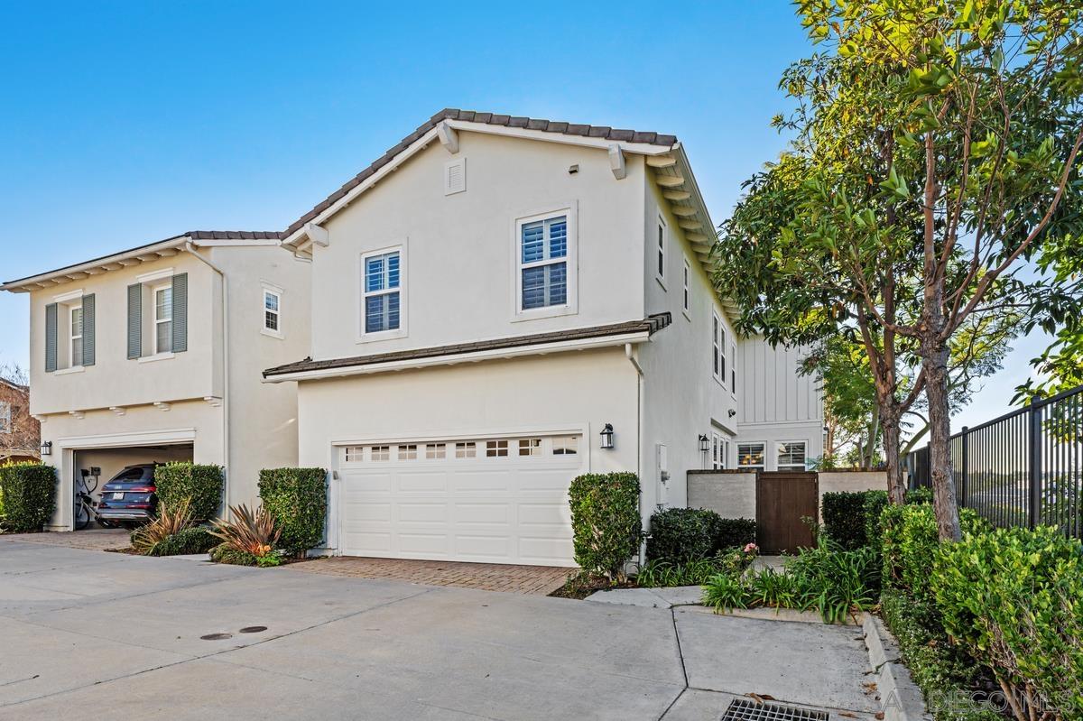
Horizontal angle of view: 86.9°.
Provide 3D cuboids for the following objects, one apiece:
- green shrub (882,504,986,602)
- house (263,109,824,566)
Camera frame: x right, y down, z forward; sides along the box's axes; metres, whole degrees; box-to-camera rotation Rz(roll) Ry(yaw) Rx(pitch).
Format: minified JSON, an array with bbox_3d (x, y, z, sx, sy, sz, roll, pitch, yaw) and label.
[{"bbox_3d":[4.714,2.311,6.900,1.000,1.100,1.000,-5,-11,24],"label":"green shrub"},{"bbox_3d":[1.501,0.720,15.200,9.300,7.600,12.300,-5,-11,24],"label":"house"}]

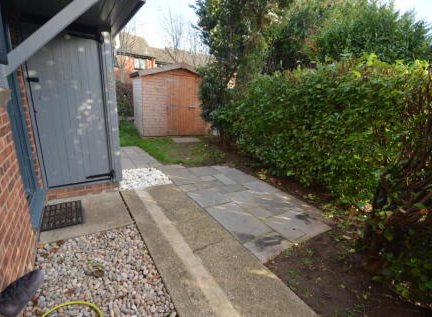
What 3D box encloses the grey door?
[{"bbox_3d":[-1.912,-0.593,2.650,0.770,1.980,0.050,-7,19,-35],"label":"grey door"}]

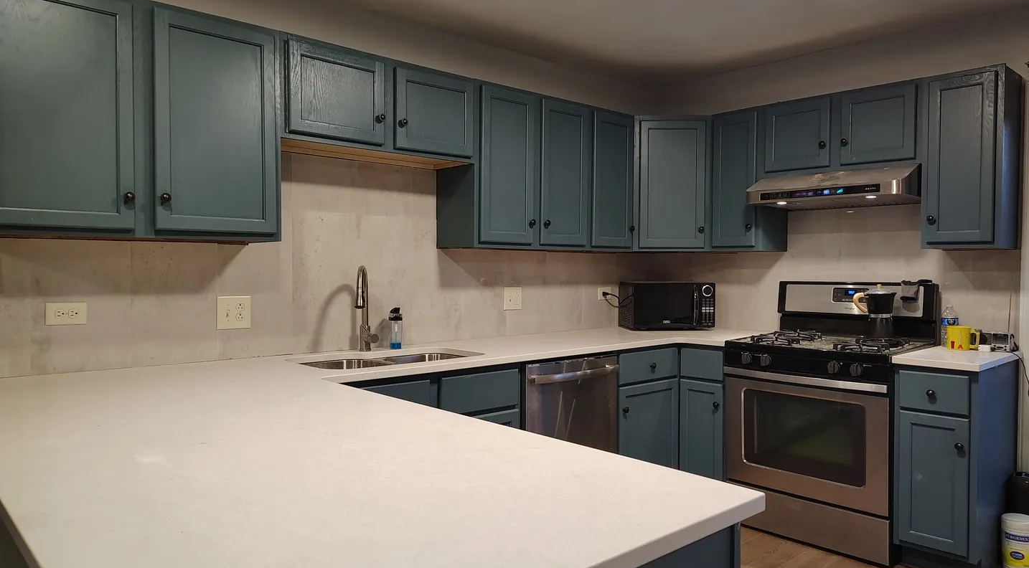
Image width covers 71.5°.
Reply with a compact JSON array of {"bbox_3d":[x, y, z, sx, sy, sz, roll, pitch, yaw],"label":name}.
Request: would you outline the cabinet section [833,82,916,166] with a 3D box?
[{"bbox_3d":[1.809,-0.734,3.433,0.320,0.350,0.345,-1,2,-43],"label":"cabinet section"}]

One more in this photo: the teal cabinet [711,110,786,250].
[{"bbox_3d":[1.295,-0.555,3.950,0.306,0.759,0.301,-1,2,-43],"label":"teal cabinet"}]

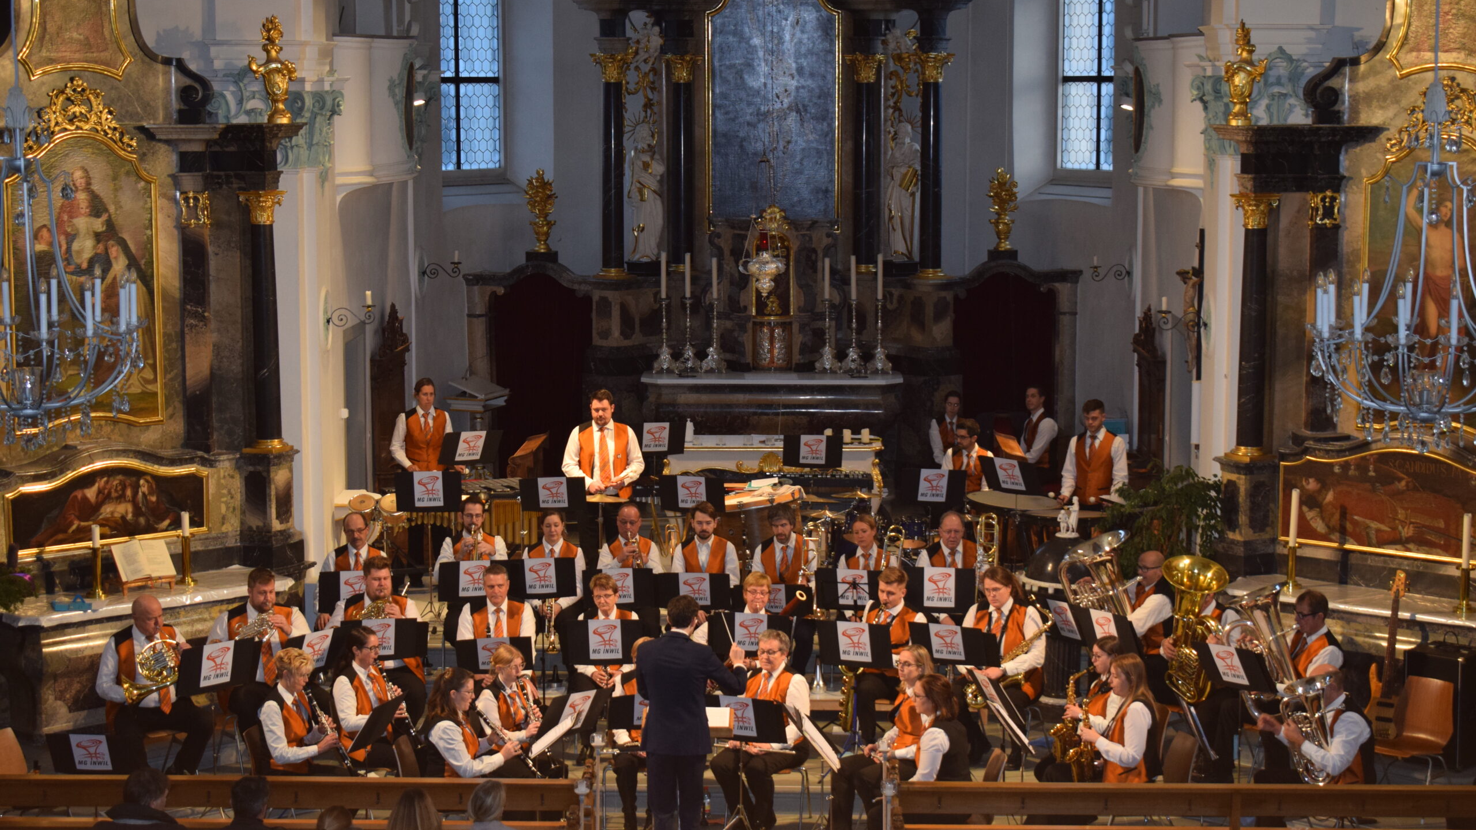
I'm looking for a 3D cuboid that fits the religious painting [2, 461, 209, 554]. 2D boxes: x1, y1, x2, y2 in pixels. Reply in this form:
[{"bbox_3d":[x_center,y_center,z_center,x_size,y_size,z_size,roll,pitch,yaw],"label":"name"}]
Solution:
[{"bbox_3d":[-4.702,0.654,20.644,0.080,0.630,1.650,7,10,43],"label":"religious painting"}]

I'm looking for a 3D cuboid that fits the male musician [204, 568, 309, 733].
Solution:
[{"bbox_3d":[-3.199,1.730,18.563,0.680,1.350,0.820,-3,8,-25],"label":"male musician"}]

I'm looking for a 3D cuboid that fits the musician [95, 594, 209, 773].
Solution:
[{"bbox_3d":[-3.862,1.918,18.018,0.580,1.310,0.720,-3,8,-25],"label":"musician"}]

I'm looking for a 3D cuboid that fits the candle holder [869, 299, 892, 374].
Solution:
[{"bbox_3d":[1.376,-0.753,26.423,0.200,0.724,0.200,0,7,1],"label":"candle holder"}]

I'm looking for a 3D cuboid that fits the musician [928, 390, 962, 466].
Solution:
[{"bbox_3d":[2.004,0.441,25.872,0.500,1.300,0.800,0,7,-3],"label":"musician"}]

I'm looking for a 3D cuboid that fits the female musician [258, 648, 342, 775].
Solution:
[{"bbox_3d":[-2.481,2.013,16.380,0.720,1.225,0.460,4,9,30],"label":"female musician"}]

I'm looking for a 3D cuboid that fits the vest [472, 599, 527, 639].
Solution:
[{"bbox_3d":[-1.624,1.498,18.735,0.420,0.540,0.270,-1,7,-5],"label":"vest"}]

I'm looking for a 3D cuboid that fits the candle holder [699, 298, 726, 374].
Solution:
[{"bbox_3d":[-0.235,-0.747,26.000,0.240,0.710,0.230,0,7,0],"label":"candle holder"}]

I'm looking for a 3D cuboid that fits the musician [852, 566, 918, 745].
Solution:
[{"bbox_3d":[1.009,1.737,19.003,0.480,1.240,0.700,2,7,17],"label":"musician"}]

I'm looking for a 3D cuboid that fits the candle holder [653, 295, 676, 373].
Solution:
[{"bbox_3d":[-0.707,-0.778,26.715,0.240,0.750,0.240,0,7,0],"label":"candle holder"}]

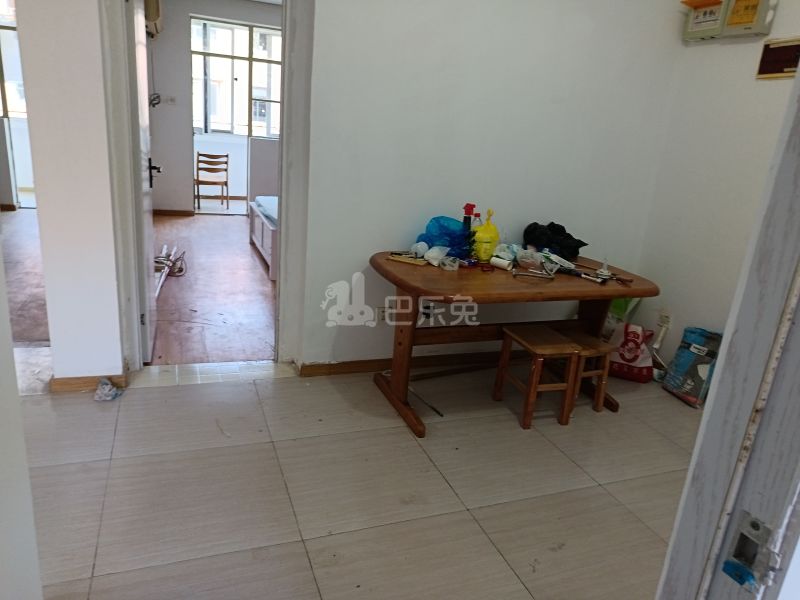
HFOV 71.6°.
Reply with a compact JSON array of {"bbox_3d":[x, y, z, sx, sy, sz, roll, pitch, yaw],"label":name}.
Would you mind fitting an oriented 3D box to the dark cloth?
[{"bbox_3d":[0.896,-0.350,3.236,0.312,0.194,0.200,-1,18,-22],"label":"dark cloth"}]

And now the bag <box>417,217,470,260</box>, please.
[{"bbox_3d":[0.233,-0.337,2.973,0.263,0.203,0.188,-1,18,-22],"label":"bag"}]

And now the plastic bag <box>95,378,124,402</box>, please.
[{"bbox_3d":[-1.396,0.427,2.660,0.138,0.072,0.113,-1,18,-22],"label":"plastic bag"}]

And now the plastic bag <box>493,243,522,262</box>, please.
[{"bbox_3d":[0.582,-0.255,3.000,0.138,0.091,0.113,-1,18,-22],"label":"plastic bag"}]

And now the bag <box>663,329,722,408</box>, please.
[{"bbox_3d":[1.738,0.385,3.233,0.106,0.388,0.281,8,14,-24],"label":"bag"}]

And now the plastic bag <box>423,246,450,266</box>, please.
[{"bbox_3d":[0.182,-0.218,2.770,0.125,0.083,0.106,-1,18,-22],"label":"plastic bag"}]

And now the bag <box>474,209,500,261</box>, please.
[{"bbox_3d":[0.458,-0.343,2.935,0.131,0.275,0.119,-1,18,-22],"label":"bag"}]

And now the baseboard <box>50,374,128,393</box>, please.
[{"bbox_3d":[-1.519,0.402,2.711,0.334,0.069,0.022,-1,18,-19],"label":"baseboard"}]

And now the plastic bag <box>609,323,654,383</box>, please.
[{"bbox_3d":[1.405,0.317,3.418,0.231,0.344,0.138,6,17,4],"label":"plastic bag"}]

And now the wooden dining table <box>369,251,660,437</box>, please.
[{"bbox_3d":[0.558,0.184,3.034,1.480,0.724,0.927,-1,18,-22],"label":"wooden dining table"}]

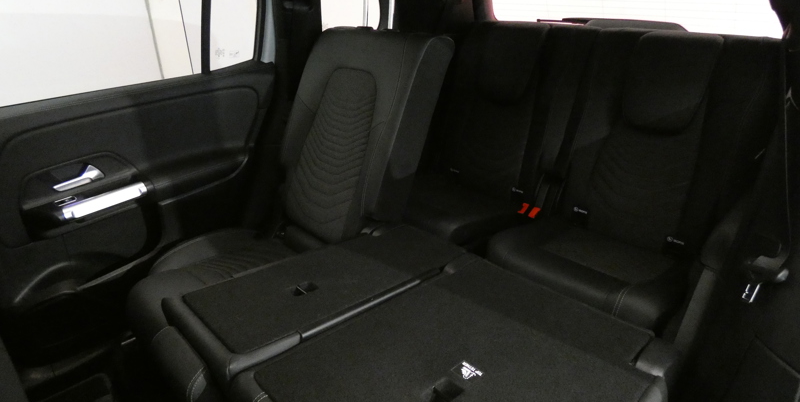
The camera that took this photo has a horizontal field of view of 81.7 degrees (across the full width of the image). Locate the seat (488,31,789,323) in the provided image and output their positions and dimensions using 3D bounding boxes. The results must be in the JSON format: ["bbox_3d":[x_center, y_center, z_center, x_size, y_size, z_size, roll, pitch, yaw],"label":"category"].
[{"bbox_3d":[0.605,-0.077,1.276,0.730,0.700,0.500,-24,33,-39],"label":"seat"}]

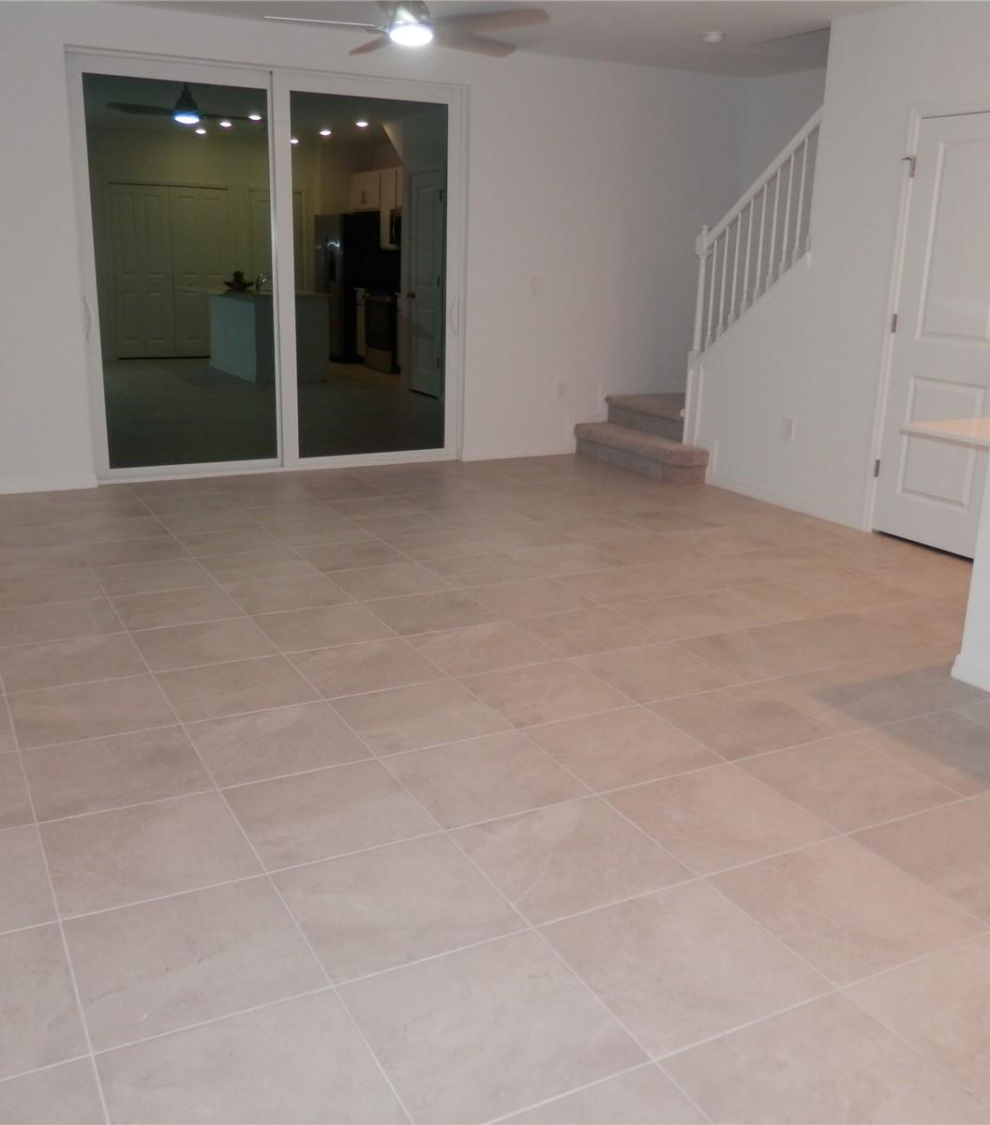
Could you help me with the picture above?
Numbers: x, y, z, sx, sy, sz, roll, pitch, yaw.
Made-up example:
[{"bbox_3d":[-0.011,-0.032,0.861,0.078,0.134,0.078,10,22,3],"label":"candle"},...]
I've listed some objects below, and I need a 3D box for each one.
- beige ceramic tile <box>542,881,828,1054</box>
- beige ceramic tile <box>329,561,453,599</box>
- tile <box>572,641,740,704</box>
[{"bbox_3d":[0.390,0.832,2.264,0.452,0.010,0.452,-7,18,-27],"label":"beige ceramic tile"},{"bbox_3d":[-0.465,0.088,4.762,0.453,0.012,0.448,-7,18,-27],"label":"beige ceramic tile"},{"bbox_3d":[0.570,0.389,3.830,0.453,0.010,0.447,-7,18,-27],"label":"tile"}]

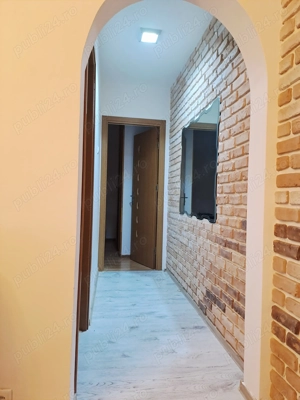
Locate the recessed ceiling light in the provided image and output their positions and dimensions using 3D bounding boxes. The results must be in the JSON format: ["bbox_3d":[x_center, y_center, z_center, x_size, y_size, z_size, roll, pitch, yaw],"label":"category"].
[{"bbox_3d":[0.001,-1.569,2.792,0.205,0.038,0.205,2,0,-8],"label":"recessed ceiling light"}]

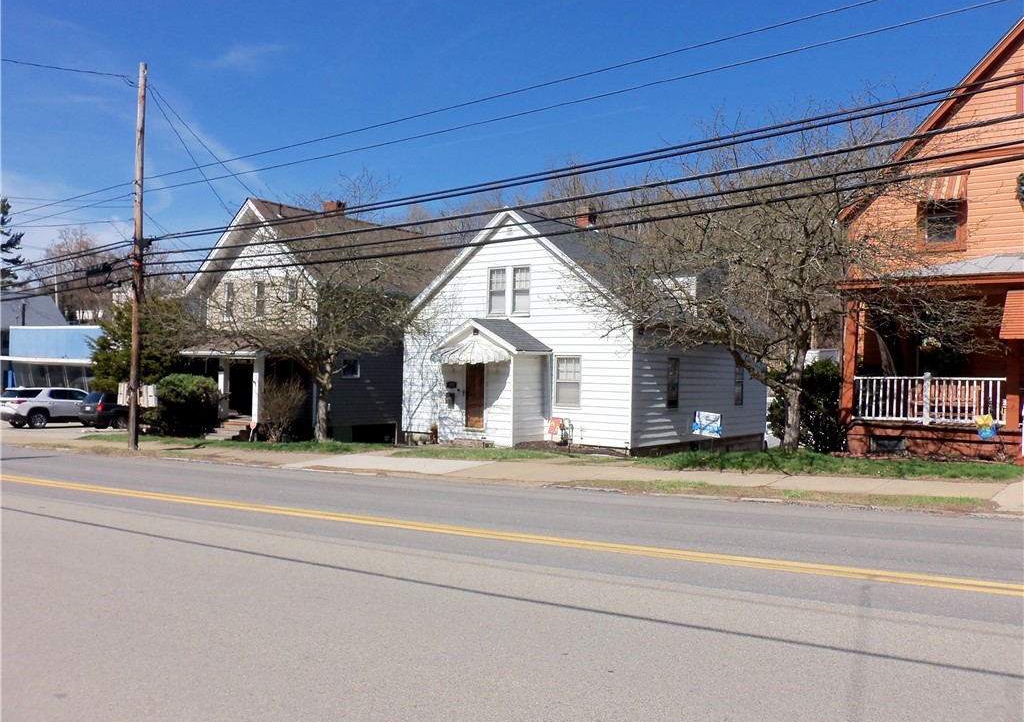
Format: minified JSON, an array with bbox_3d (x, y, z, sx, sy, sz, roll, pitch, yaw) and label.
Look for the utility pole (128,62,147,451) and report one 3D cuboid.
[{"bbox_3d":[-10.295,-2.876,22.800,0.290,10.700,0.290,1,-1,37],"label":"utility pole"}]

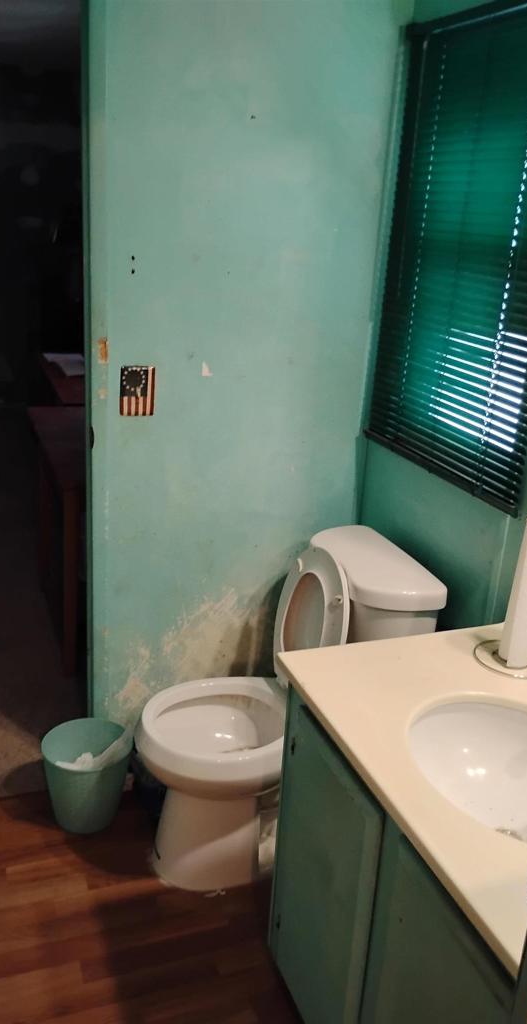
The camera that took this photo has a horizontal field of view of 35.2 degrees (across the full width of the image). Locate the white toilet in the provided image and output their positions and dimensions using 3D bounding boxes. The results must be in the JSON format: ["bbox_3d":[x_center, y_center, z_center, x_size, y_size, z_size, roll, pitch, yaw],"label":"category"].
[{"bbox_3d":[0.019,0.480,2.088,0.681,0.772,0.401,-4,20,-20],"label":"white toilet"}]

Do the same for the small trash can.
[{"bbox_3d":[-0.466,0.705,2.184,0.229,0.227,0.229,-4,20,-20],"label":"small trash can"}]

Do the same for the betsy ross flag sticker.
[{"bbox_3d":[-0.305,-0.292,2.017,0.081,0.122,0.008,-4,20,-20],"label":"betsy ross flag sticker"}]

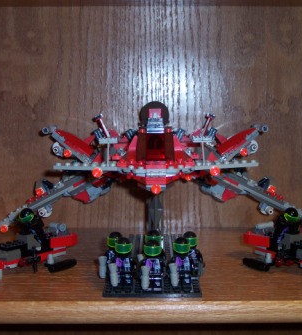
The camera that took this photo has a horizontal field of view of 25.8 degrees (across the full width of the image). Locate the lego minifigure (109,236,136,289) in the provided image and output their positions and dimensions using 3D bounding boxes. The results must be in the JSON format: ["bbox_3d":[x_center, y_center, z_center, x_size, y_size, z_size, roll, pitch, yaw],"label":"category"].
[{"bbox_3d":[-0.024,0.079,0.551,0.024,0.043,0.019,0,7,0],"label":"lego minifigure"}]

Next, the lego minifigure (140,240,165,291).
[{"bbox_3d":[0.002,0.080,0.543,0.024,0.043,0.019,0,7,0],"label":"lego minifigure"}]

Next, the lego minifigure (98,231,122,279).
[{"bbox_3d":[-0.031,0.077,0.570,0.025,0.043,0.019,0,7,0],"label":"lego minifigure"}]

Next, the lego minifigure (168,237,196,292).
[{"bbox_3d":[0.025,0.079,0.551,0.024,0.043,0.019,0,7,0],"label":"lego minifigure"}]

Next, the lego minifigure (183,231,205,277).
[{"bbox_3d":[0.034,0.077,0.570,0.025,0.043,0.019,0,7,0],"label":"lego minifigure"}]

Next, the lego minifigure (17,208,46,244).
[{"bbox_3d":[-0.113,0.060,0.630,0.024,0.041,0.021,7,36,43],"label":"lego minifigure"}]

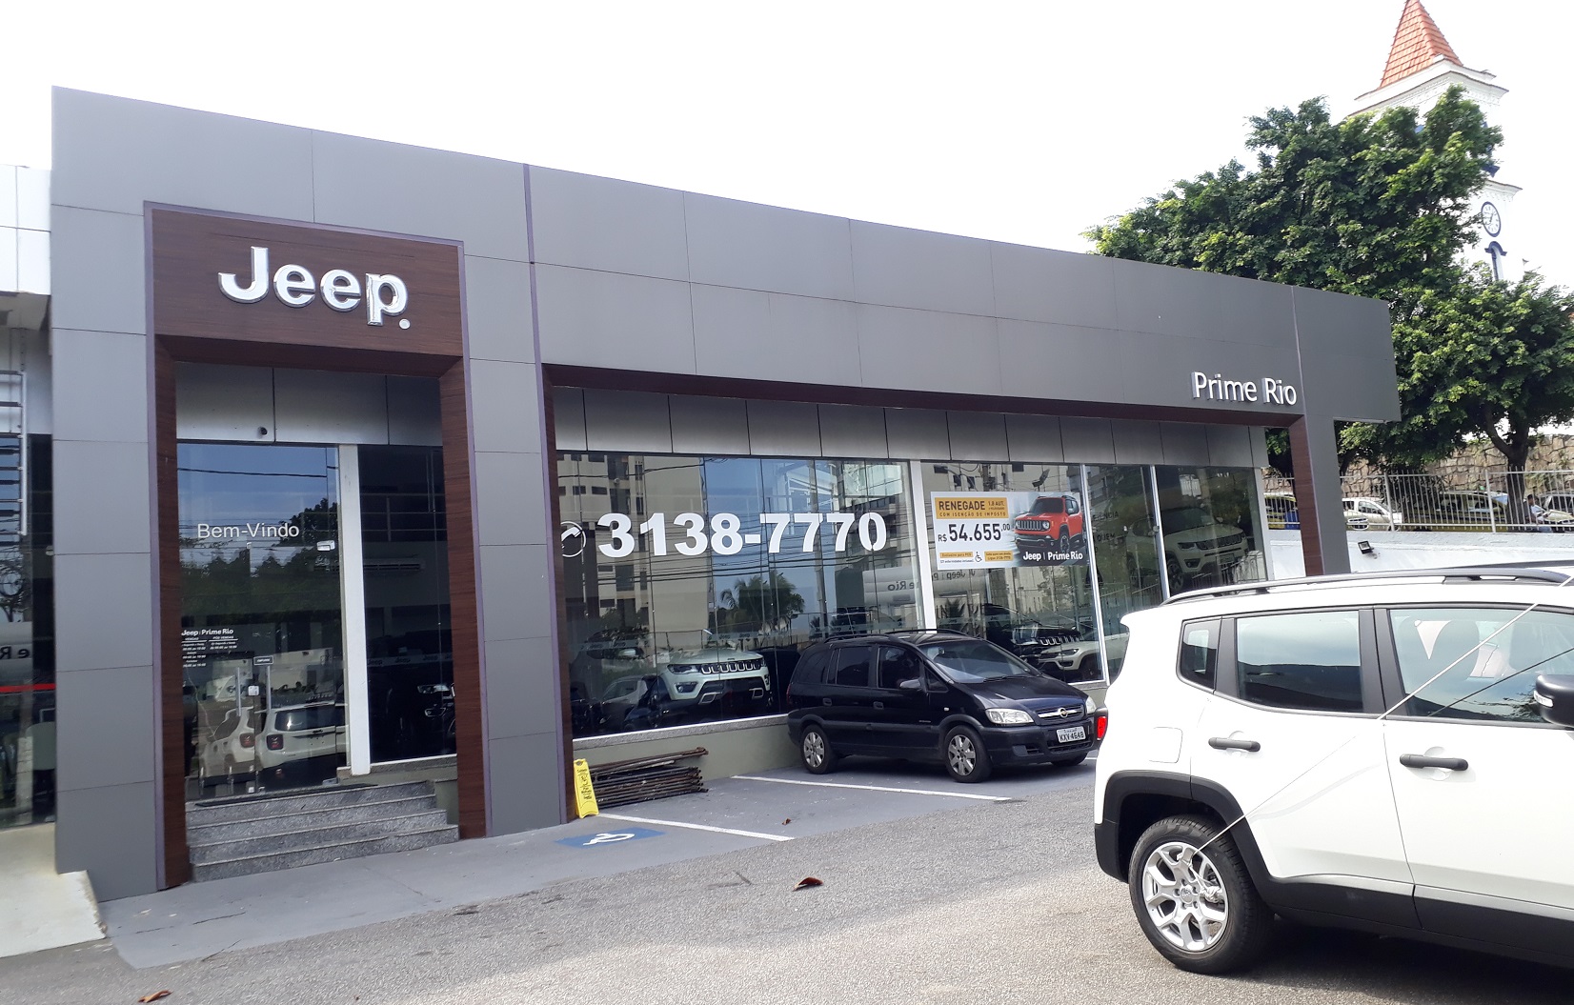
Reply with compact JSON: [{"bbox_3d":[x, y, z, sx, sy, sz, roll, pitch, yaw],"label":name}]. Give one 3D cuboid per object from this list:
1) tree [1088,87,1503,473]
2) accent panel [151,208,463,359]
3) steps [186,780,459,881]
[{"bbox_3d":[13.317,-5.176,32.000,10.300,11.000,9.200,-7,-7,23],"label":"tree"},{"bbox_3d":[-4.563,-2.090,11.909,2.870,1.190,0.150,0,-8,-34],"label":"accent panel"},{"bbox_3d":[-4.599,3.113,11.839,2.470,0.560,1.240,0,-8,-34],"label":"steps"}]

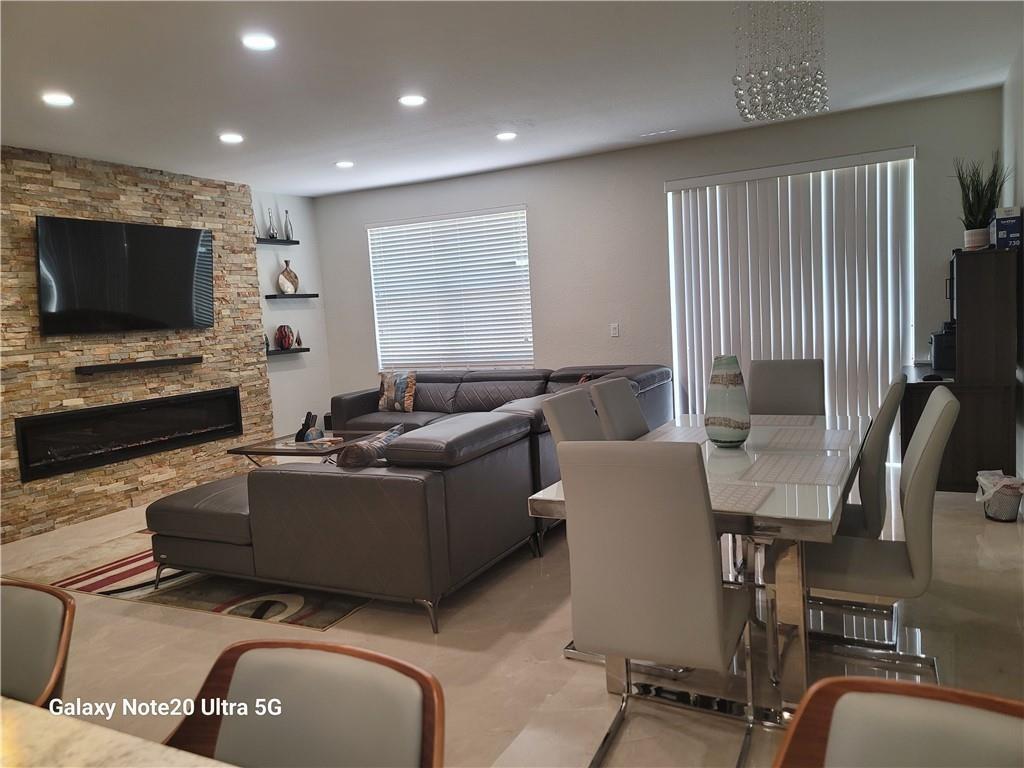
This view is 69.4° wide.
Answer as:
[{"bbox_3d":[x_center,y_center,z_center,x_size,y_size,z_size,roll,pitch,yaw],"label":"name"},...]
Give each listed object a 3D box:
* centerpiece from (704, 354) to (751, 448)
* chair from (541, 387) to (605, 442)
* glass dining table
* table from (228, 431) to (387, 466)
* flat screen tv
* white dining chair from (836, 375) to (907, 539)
[{"bbox_3d":[0.922,0.074,3.179,0.188,0.386,0.188,0,6,29],"label":"centerpiece"},{"bbox_3d":[0.482,0.546,2.929,0.600,1.010,0.440,0,6,29],"label":"chair"},{"bbox_3d":[0.903,0.642,2.968,0.887,0.765,1.840,0,6,29],"label":"glass dining table"},{"bbox_3d":[-1.634,0.674,6.053,0.900,0.415,0.910,-1,6,18],"label":"table"},{"bbox_3d":[-2.986,-0.833,5.841,0.059,0.831,1.474,7,9,28],"label":"flat screen tv"},{"bbox_3d":[1.340,0.496,3.107,0.574,1.009,0.455,0,6,29],"label":"white dining chair"}]

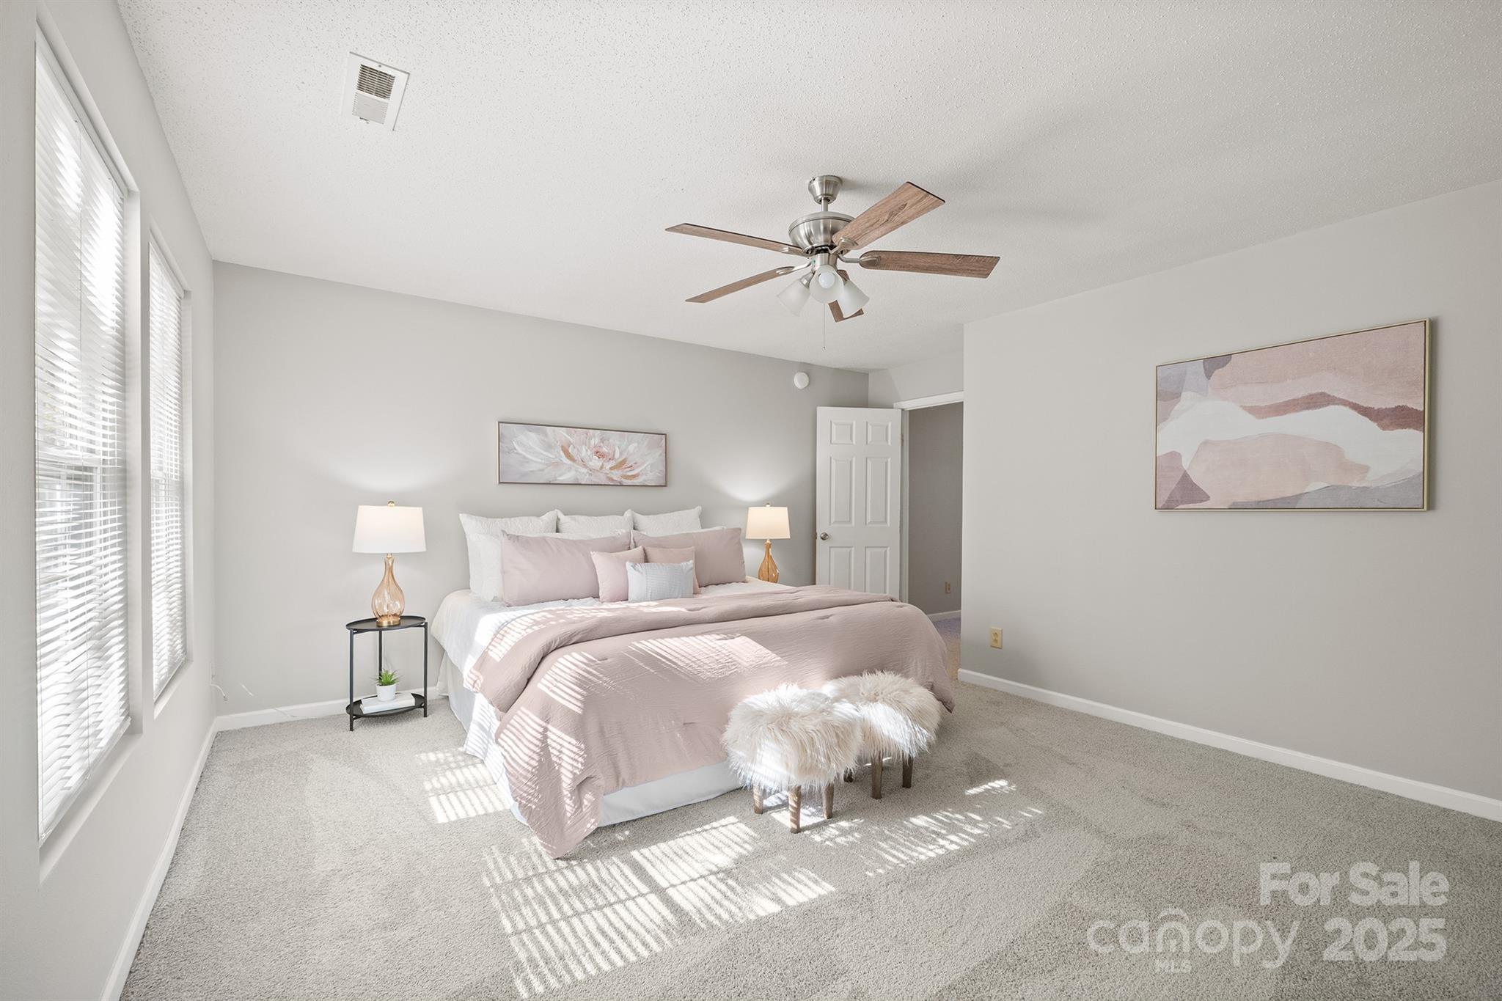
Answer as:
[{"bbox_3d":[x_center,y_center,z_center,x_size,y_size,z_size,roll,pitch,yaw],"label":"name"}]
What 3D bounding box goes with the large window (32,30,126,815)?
[{"bbox_3d":[-1.505,-0.105,1.392,0.050,1.480,0.810,0,0,-36],"label":"large window"}]

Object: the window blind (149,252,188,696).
[{"bbox_3d":[-2.101,-0.087,2.208,0.080,1.500,0.840,0,0,-36],"label":"window blind"}]

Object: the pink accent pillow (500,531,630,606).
[{"bbox_3d":[-1.087,0.384,3.771,0.810,0.440,0.180,0,-17,-36],"label":"pink accent pillow"}]

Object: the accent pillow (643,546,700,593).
[{"bbox_3d":[-0.553,0.435,3.971,0.400,0.360,0.130,0,-18,-36],"label":"accent pillow"}]

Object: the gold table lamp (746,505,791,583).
[{"bbox_3d":[0.137,0.364,5.014,0.352,0.684,0.352,0,0,0],"label":"gold table lamp"}]

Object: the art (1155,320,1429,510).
[{"bbox_3d":[2.449,-0.342,2.938,0.035,0.780,1.000,0,0,-36],"label":"art"}]

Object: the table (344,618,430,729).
[{"bbox_3d":[-2.026,0.942,3.489,0.410,0.540,0.410,0,0,-36],"label":"table"}]

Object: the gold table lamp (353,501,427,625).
[{"bbox_3d":[-2.018,0.348,3.491,0.352,0.684,0.352,0,0,-36],"label":"gold table lamp"}]

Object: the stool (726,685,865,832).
[{"bbox_3d":[0.166,0.976,2.423,0.480,0.480,0.480,0,0,0],"label":"stool"}]

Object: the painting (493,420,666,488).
[{"bbox_3d":[-1.129,-0.301,4.392,1.220,0.405,0.035,0,0,-36],"label":"painting"}]

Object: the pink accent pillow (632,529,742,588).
[{"bbox_3d":[-0.437,0.406,4.497,0.880,0.430,0.170,0,-17,-36],"label":"pink accent pillow"}]

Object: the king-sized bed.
[{"bbox_3d":[-0.475,0.903,3.558,2.120,0.620,2.090,0,0,-36],"label":"king-sized bed"}]

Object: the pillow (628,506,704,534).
[{"bbox_3d":[-0.619,0.323,4.565,0.580,0.520,0.180,0,-15,-36],"label":"pillow"}]

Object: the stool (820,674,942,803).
[{"bbox_3d":[0.542,0.988,2.718,0.480,0.470,0.480,0,0,0],"label":"stool"}]

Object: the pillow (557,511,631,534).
[{"bbox_3d":[-1.056,0.328,4.249,0.570,0.520,0.180,0,-15,-36],"label":"pillow"}]

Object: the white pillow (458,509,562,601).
[{"bbox_3d":[-1.509,0.339,3.932,0.600,0.540,0.180,0,-15,-36],"label":"white pillow"}]

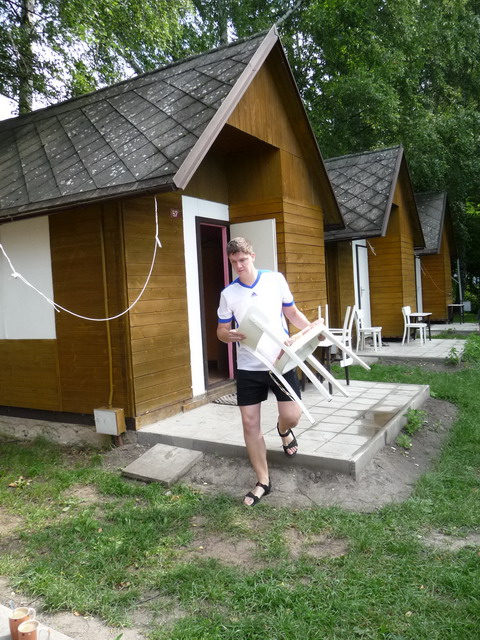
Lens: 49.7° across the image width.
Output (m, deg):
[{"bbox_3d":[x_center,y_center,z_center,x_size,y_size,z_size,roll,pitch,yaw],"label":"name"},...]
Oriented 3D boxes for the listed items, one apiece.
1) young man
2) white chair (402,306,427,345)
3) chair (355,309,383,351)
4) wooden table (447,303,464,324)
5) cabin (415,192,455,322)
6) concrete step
[{"bbox_3d":[0.190,0.335,3.860,0.620,1.830,0.550,-2,3,18],"label":"young man"},{"bbox_3d":[3.790,0.115,11.250,0.450,0.830,0.410,-1,4,35],"label":"white chair"},{"bbox_3d":[2.635,0.210,10.600,0.460,0.840,0.420,-2,3,27],"label":"chair"},{"bbox_3d":[7.200,-0.195,17.250,0.460,0.640,0.580,-1,4,31],"label":"wooden table"},{"bbox_3d":[4.576,-1.913,18.394,5.400,4.381,3.863,-1,4,31],"label":"cabin"},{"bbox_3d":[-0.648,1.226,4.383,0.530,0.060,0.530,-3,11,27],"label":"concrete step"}]

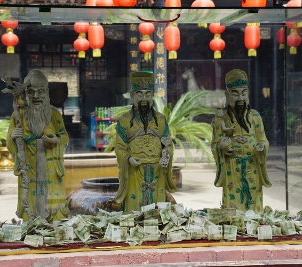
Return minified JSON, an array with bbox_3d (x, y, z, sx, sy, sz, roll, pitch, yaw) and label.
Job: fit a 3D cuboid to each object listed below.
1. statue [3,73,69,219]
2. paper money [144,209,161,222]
[{"bbox_3d":[-0.549,0.070,4.000,0.310,0.740,0.220,-1,1,-7],"label":"statue"},{"bbox_3d":[0.007,0.388,3.940,0.080,0.060,0.025,-1,-24,-8],"label":"paper money"}]

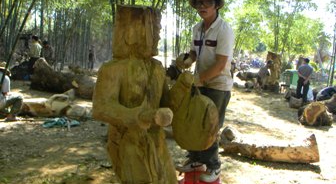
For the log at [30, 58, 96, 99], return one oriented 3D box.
[{"bbox_3d":[-3.942,-0.426,13.231,2.800,1.060,1.000,4,6,25],"label":"log"}]

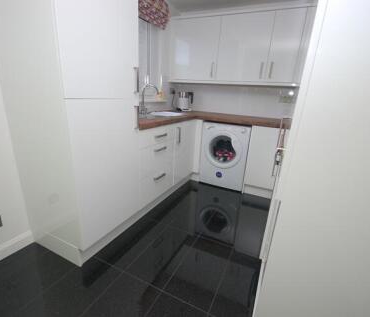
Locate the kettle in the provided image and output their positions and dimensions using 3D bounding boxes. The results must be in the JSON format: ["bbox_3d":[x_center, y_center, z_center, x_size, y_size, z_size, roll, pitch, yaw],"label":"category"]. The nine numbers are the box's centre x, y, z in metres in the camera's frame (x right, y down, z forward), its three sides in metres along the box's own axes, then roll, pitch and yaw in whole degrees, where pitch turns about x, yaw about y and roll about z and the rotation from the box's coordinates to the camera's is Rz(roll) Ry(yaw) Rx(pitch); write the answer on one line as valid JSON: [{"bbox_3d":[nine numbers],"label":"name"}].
[{"bbox_3d":[0.004,-0.849,2.943,0.215,0.260,0.160,3,16,-1],"label":"kettle"}]

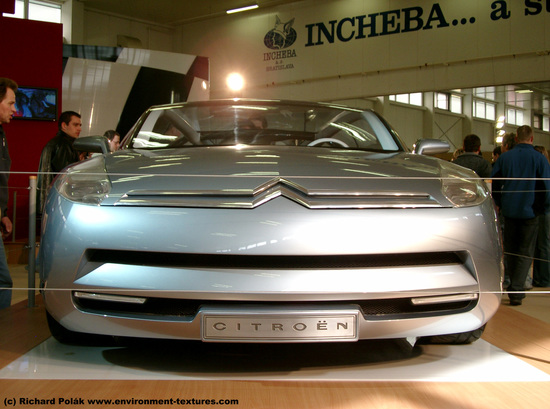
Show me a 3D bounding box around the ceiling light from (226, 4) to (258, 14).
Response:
[{"bbox_3d":[-1.018,-6.106,24.800,1.270,0.100,0.150,1,1,39],"label":"ceiling light"}]

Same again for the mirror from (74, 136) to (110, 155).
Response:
[{"bbox_3d":[-1.009,-0.326,4.380,0.190,0.100,0.130,0,1,-2],"label":"mirror"}]

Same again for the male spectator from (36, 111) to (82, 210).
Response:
[{"bbox_3d":[-1.860,0.066,6.900,0.420,1.770,0.500,1,1,25],"label":"male spectator"}]

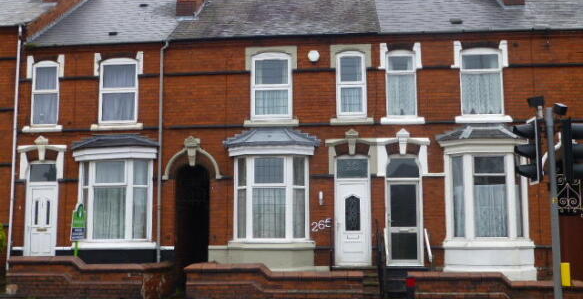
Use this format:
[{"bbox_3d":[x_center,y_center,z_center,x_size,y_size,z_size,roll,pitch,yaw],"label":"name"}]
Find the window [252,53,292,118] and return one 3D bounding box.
[{"bbox_3d":[-0.483,-1.566,16.342,1.042,1.734,0.120,-1,-7,6],"label":"window"}]

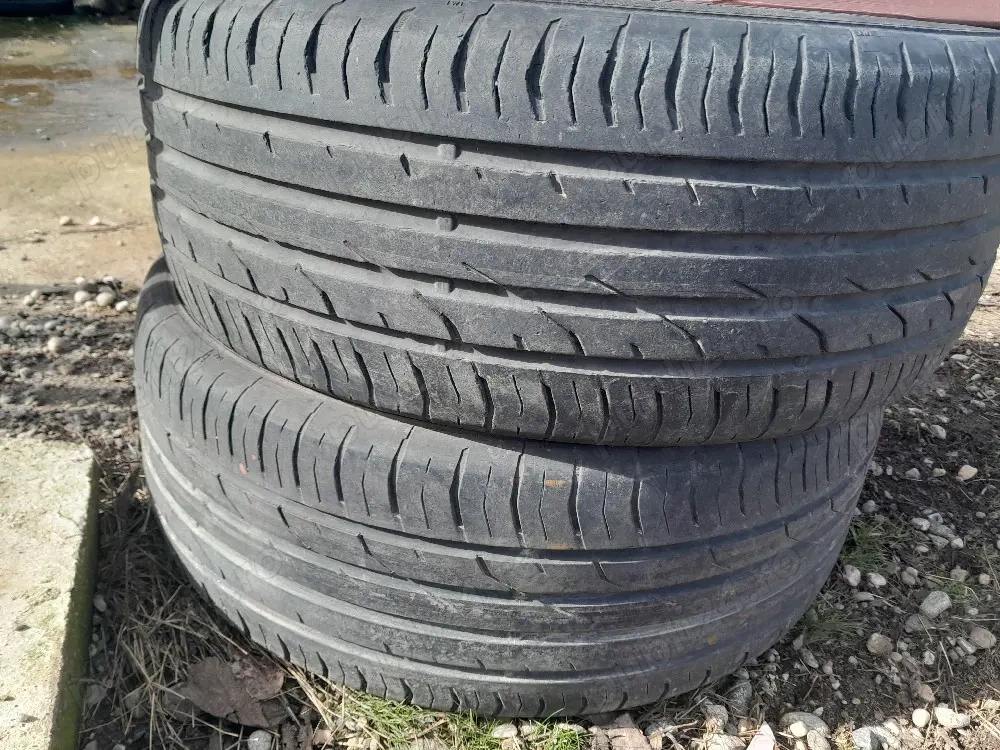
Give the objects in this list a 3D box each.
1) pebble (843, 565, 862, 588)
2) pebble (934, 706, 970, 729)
[{"bbox_3d":[0.307,0.174,0.679,0.015,0.013,0.021,10,29,8],"label":"pebble"},{"bbox_3d":[0.322,0.244,0.555,0.025,0.011,0.013,14,29,15],"label":"pebble"}]

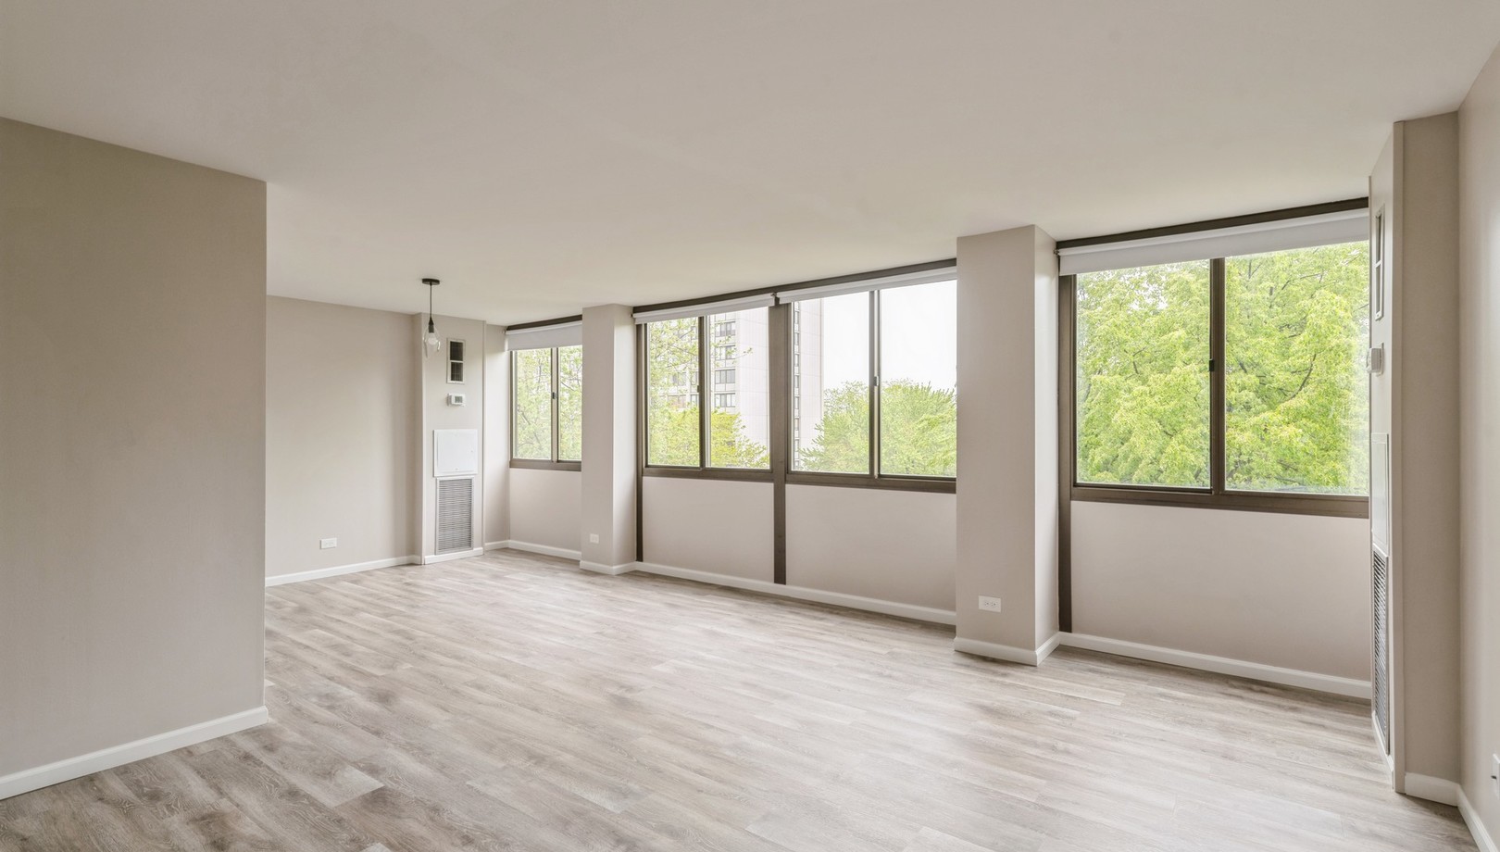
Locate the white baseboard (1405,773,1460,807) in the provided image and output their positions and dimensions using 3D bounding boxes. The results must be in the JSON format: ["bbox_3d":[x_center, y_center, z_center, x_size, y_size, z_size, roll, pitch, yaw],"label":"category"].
[{"bbox_3d":[2.386,1.270,2.480,0.140,0.079,0.015,0,0,37],"label":"white baseboard"}]

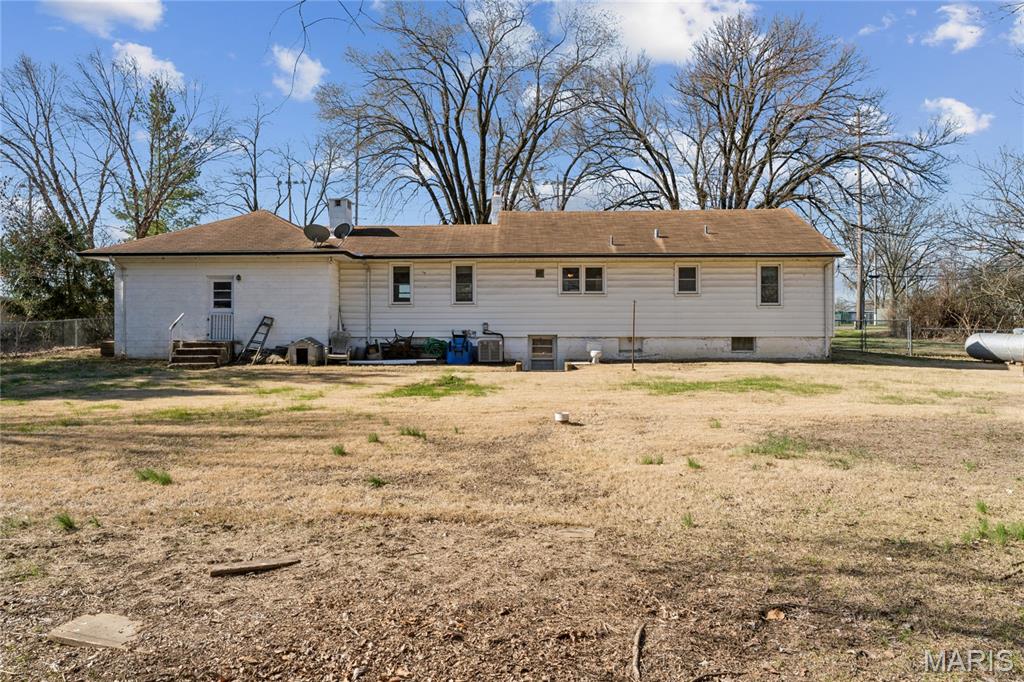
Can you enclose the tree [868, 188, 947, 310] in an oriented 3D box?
[{"bbox_3d":[28.327,-5.753,49.000,5.744,10.107,6.000,0,0,0],"label":"tree"}]

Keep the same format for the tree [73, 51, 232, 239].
[{"bbox_3d":[-20.019,-8.038,38.000,8.910,16.277,8.500,0,0,0],"label":"tree"}]

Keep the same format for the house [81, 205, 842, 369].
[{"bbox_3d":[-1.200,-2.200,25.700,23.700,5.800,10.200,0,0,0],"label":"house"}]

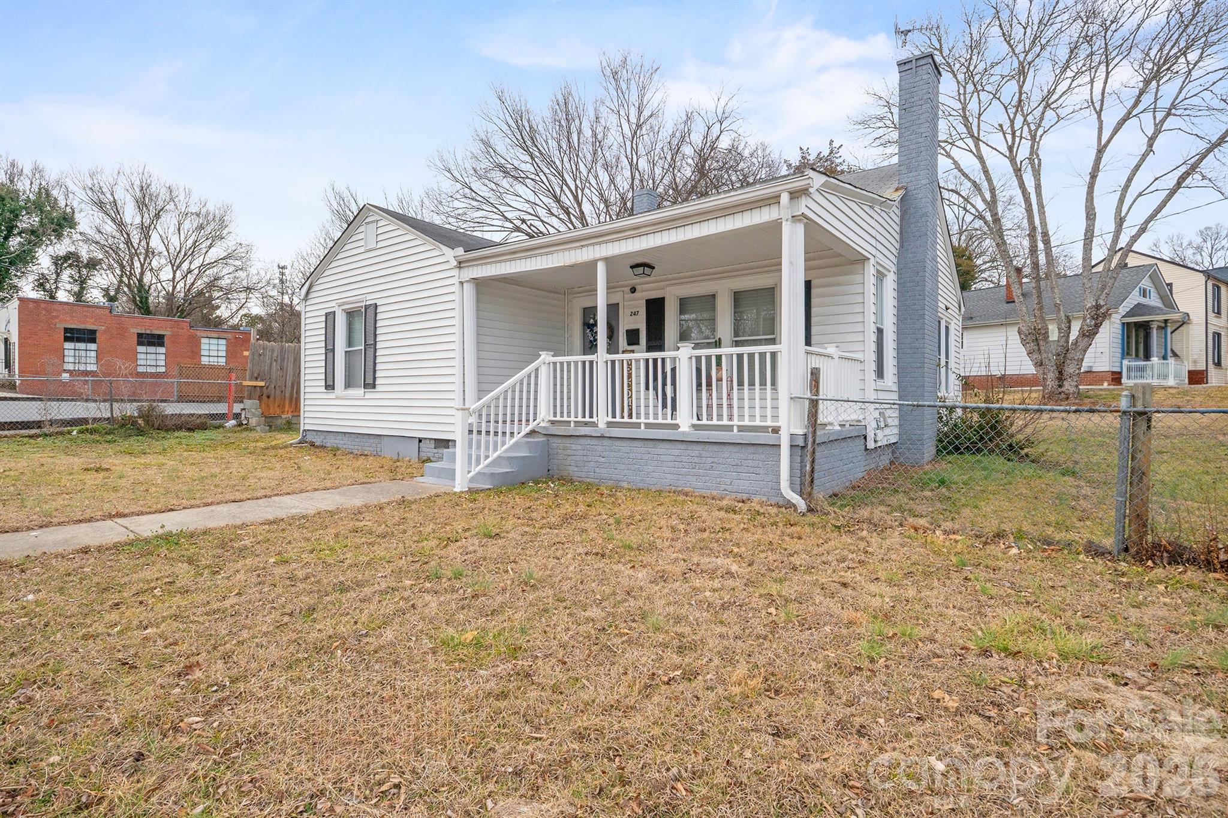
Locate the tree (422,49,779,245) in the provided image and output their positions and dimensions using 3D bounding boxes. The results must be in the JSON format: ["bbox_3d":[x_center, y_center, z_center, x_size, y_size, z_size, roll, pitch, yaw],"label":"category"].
[{"bbox_3d":[-0.300,-7.400,26.000,14.800,15.200,12.500,0,0,0],"label":"tree"}]

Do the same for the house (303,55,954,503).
[{"bbox_3d":[0.508,-2.078,12.884,11.199,6.127,10.195,0,0,38],"label":"house"}]

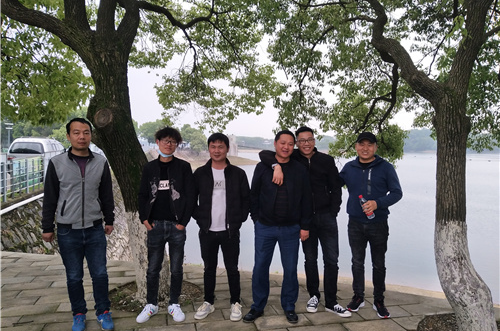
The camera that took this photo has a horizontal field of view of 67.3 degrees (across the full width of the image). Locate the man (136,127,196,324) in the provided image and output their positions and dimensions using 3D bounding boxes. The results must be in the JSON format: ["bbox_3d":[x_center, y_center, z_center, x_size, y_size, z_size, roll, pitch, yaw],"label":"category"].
[{"bbox_3d":[-0.770,0.522,3.486,0.540,1.745,0.340,0,3,-7],"label":"man"}]

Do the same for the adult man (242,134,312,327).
[{"bbox_3d":[0.255,0.534,3.516,0.600,1.719,0.340,0,2,3],"label":"adult man"}]

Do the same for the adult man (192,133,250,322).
[{"bbox_3d":[-0.265,0.547,3.527,0.530,1.691,0.340,0,2,5],"label":"adult man"}]

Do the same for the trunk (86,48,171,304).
[{"bbox_3d":[-1.250,0.087,3.987,0.800,2.570,0.550,0,2,0],"label":"trunk"}]

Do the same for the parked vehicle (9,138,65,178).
[{"bbox_3d":[-11.300,-0.579,20.494,1.750,1.780,4.500,-1,3,-12],"label":"parked vehicle"}]

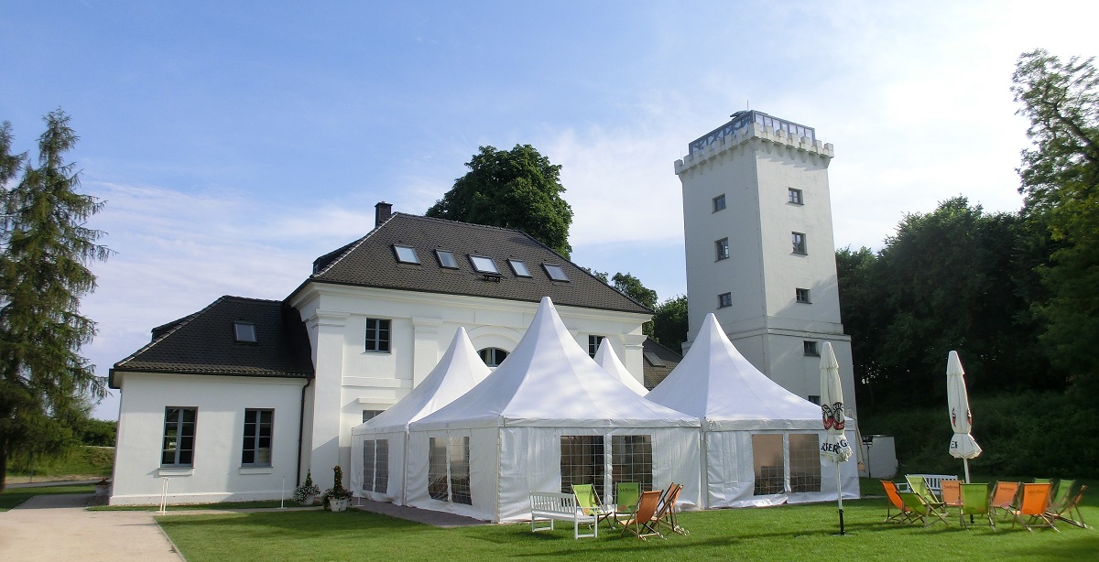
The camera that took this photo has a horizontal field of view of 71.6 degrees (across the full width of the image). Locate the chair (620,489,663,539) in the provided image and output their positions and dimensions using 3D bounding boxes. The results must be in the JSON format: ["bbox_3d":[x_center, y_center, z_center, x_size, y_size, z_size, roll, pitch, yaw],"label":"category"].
[{"bbox_3d":[1.735,4.423,14.545,0.560,0.880,0.920,8,-14,-33],"label":"chair"}]

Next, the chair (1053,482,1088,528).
[{"bbox_3d":[10.494,4.579,15.622,0.870,0.815,0.560,-6,-13,23],"label":"chair"}]

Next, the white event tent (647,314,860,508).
[{"bbox_3d":[5.396,4.074,25.157,6.100,6.000,6.100,7,-14,-30],"label":"white event tent"}]

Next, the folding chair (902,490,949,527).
[{"bbox_3d":[7.719,4.703,15.772,0.870,0.693,0.560,6,-14,-30],"label":"folding chair"}]

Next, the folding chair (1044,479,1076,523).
[{"bbox_3d":[11.487,4.960,17.461,0.920,0.880,0.560,1,-12,-7],"label":"folding chair"}]

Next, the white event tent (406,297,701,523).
[{"bbox_3d":[-0.052,3.454,22.049,6.100,6.000,6.100,7,-14,-30],"label":"white event tent"}]

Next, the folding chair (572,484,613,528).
[{"bbox_3d":[0.897,4.727,16.003,0.560,0.887,0.755,7,-14,-31],"label":"folding chair"}]

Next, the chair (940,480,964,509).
[{"bbox_3d":[9.732,5.164,18.328,0.560,0.880,0.920,-6,-13,26],"label":"chair"}]

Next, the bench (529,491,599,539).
[{"bbox_3d":[0.246,4.482,14.772,0.620,0.860,1.530,7,-14,-32],"label":"bench"}]

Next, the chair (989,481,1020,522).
[{"bbox_3d":[10.187,4.941,17.198,0.873,0.777,0.560,7,-14,-31],"label":"chair"}]

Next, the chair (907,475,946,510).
[{"bbox_3d":[9.427,5.325,19.060,0.560,0.880,0.920,2,-12,-12],"label":"chair"}]

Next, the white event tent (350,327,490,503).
[{"bbox_3d":[-3.149,4.628,27.236,6.128,6.022,6.128,6,-14,-29],"label":"white event tent"}]

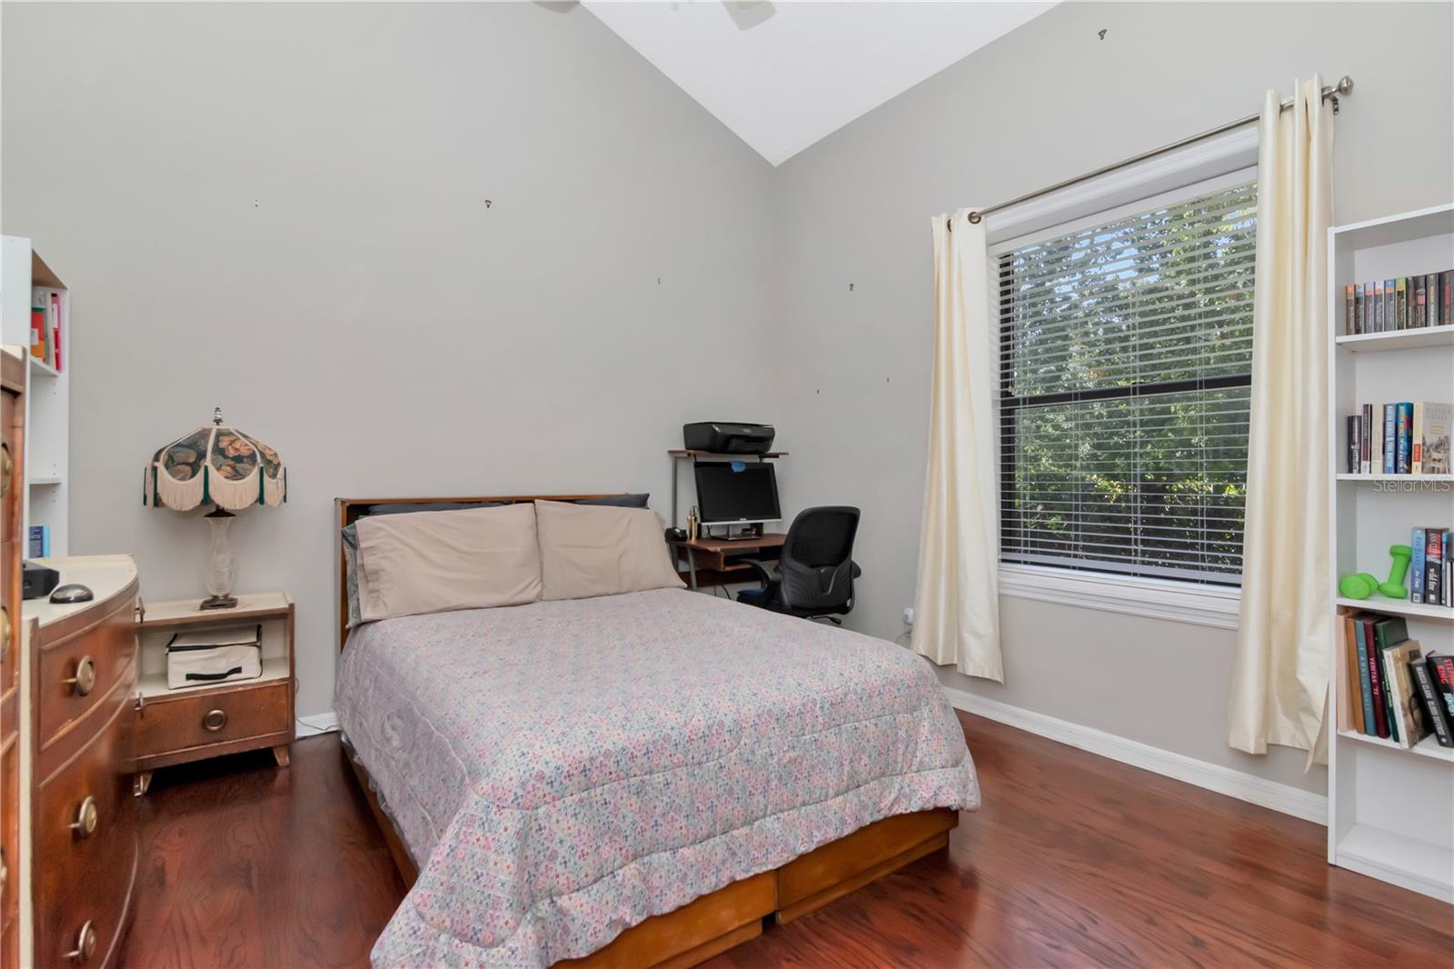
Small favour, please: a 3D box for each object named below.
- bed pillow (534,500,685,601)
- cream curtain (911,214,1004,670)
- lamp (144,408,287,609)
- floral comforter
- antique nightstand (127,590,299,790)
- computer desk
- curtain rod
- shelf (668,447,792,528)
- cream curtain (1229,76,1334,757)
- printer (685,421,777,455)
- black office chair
[{"bbox_3d":[-0.590,0.309,3.144,0.700,0.450,0.170,0,-17,-35],"label":"bed pillow"},{"bbox_3d":[1.065,-0.192,2.996,0.145,2.140,0.410,0,0,-38],"label":"cream curtain"},{"bbox_3d":[-1.893,0.090,2.401,0.420,0.745,0.420,0,0,-35],"label":"lamp"},{"bbox_3d":[-0.387,0.730,2.186,1.535,0.460,1.840,0,0,-35],"label":"floral comforter"},{"bbox_3d":[-1.903,0.760,2.423,0.465,0.630,0.370,0,0,-35],"label":"antique nightstand"},{"bbox_3d":[0.137,0.695,3.660,0.770,0.755,0.550,0,0,-35],"label":"computer desk"},{"bbox_3d":[1.474,-1.203,2.508,0.120,0.080,1.410,0,0,-38],"label":"curtain rod"},{"bbox_3d":[0.016,0.064,3.724,0.675,0.505,0.280,0,0,-35],"label":"shelf"},{"bbox_3d":[1.782,-0.185,2.065,0.145,2.160,0.280,0,0,-38],"label":"cream curtain"},{"bbox_3d":[0.015,-0.261,3.703,0.436,0.145,0.330,0,0,-35],"label":"printer"},{"bbox_3d":[0.345,0.586,3.190,0.610,0.980,0.610,0,0,-41],"label":"black office chair"}]

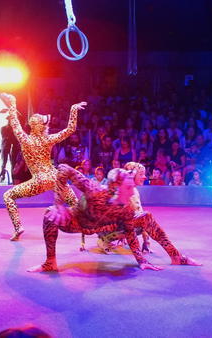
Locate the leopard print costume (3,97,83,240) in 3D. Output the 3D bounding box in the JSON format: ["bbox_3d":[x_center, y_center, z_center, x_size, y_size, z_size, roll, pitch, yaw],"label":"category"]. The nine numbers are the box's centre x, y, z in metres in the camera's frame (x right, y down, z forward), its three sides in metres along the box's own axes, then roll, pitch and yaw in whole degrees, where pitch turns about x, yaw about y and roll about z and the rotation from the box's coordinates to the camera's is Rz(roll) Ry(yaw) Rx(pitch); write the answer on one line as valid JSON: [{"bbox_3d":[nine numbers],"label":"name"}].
[{"bbox_3d":[-0.684,-0.017,6.650,0.970,1.620,0.580,1,2,20],"label":"leopard print costume"}]

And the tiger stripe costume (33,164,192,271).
[{"bbox_3d":[0.066,0.403,4.970,1.420,0.880,0.680,-1,2,-18],"label":"tiger stripe costume"}]

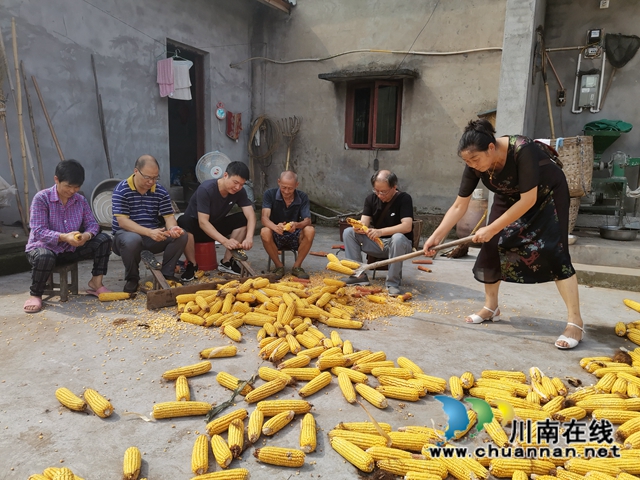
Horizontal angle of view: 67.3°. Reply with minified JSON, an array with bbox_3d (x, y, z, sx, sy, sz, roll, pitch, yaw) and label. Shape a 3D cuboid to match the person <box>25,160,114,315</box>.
[{"bbox_3d":[-1.832,-0.079,3.511,0.600,0.970,0.680,-5,11,-35],"label":"person"}]

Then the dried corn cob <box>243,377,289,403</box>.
[{"bbox_3d":[-0.227,0.649,2.091,0.046,0.046,0.249,9,12,39],"label":"dried corn cob"}]

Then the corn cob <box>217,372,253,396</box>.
[{"bbox_3d":[-0.378,0.638,2.131,0.219,0.058,0.058,10,13,40],"label":"corn cob"}]

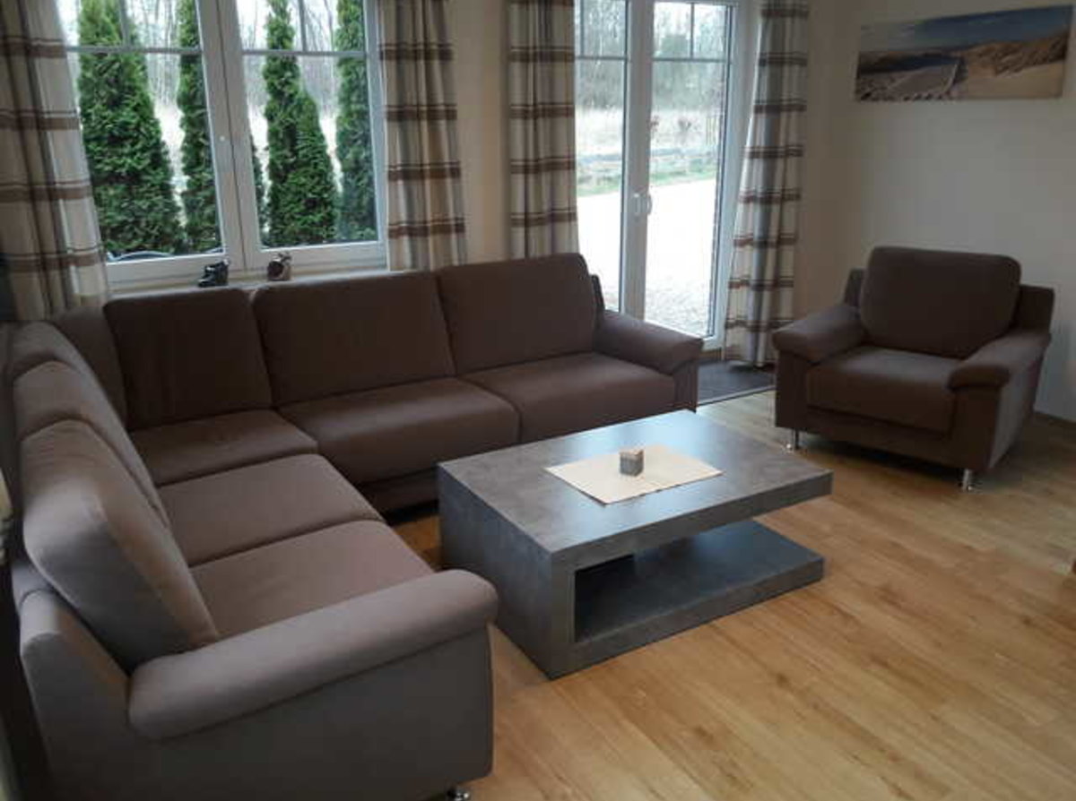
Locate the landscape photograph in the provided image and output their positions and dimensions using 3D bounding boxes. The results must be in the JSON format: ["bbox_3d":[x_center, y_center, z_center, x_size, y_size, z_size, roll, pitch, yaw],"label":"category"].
[{"bbox_3d":[2.177,-1.794,4.569,0.025,0.402,1.193,-11,21,-30],"label":"landscape photograph"}]

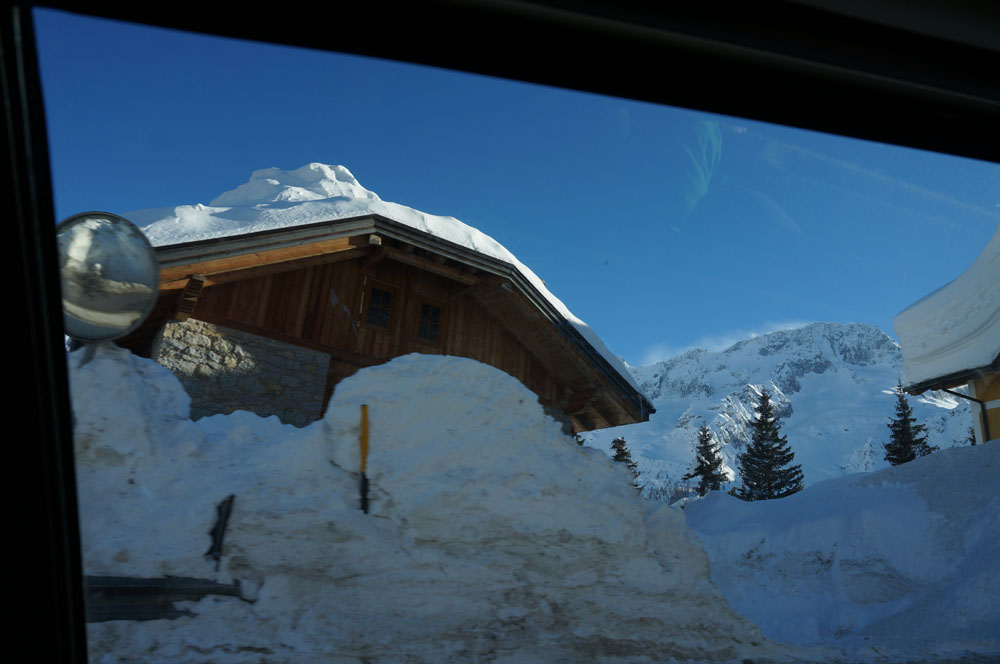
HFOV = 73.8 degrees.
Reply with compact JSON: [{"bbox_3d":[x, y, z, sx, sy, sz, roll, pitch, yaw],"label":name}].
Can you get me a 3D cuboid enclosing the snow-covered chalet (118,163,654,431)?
[{"bbox_3d":[-4.304,2.227,16.435,11.550,8.540,11.000,17,-22,-31],"label":"snow-covered chalet"}]

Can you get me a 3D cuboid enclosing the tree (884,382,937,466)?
[{"bbox_3d":[27.868,8.138,45.382,4.100,10.000,4.100,5,-19,0],"label":"tree"}]

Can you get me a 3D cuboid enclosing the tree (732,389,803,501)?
[{"bbox_3d":[16.269,8.419,40.334,4.500,10.300,4.500,5,-19,0],"label":"tree"}]

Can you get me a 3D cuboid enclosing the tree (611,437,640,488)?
[{"bbox_3d":[7.582,10.583,42.738,3.400,7.800,3.400,5,-19,0],"label":"tree"}]

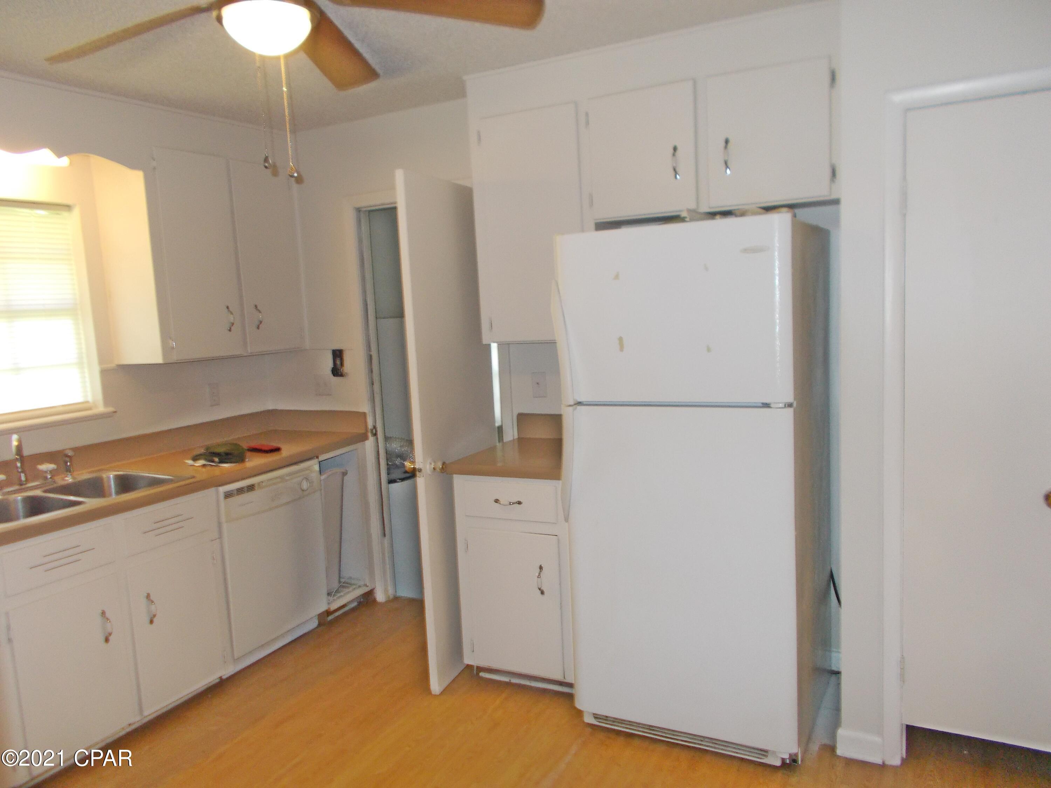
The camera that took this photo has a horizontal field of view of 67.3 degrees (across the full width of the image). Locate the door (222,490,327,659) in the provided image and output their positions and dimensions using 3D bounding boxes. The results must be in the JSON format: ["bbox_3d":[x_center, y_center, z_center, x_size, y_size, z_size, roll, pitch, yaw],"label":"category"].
[{"bbox_3d":[-1.146,0.807,3.639,0.050,0.598,0.590,1,8,28],"label":"door"}]

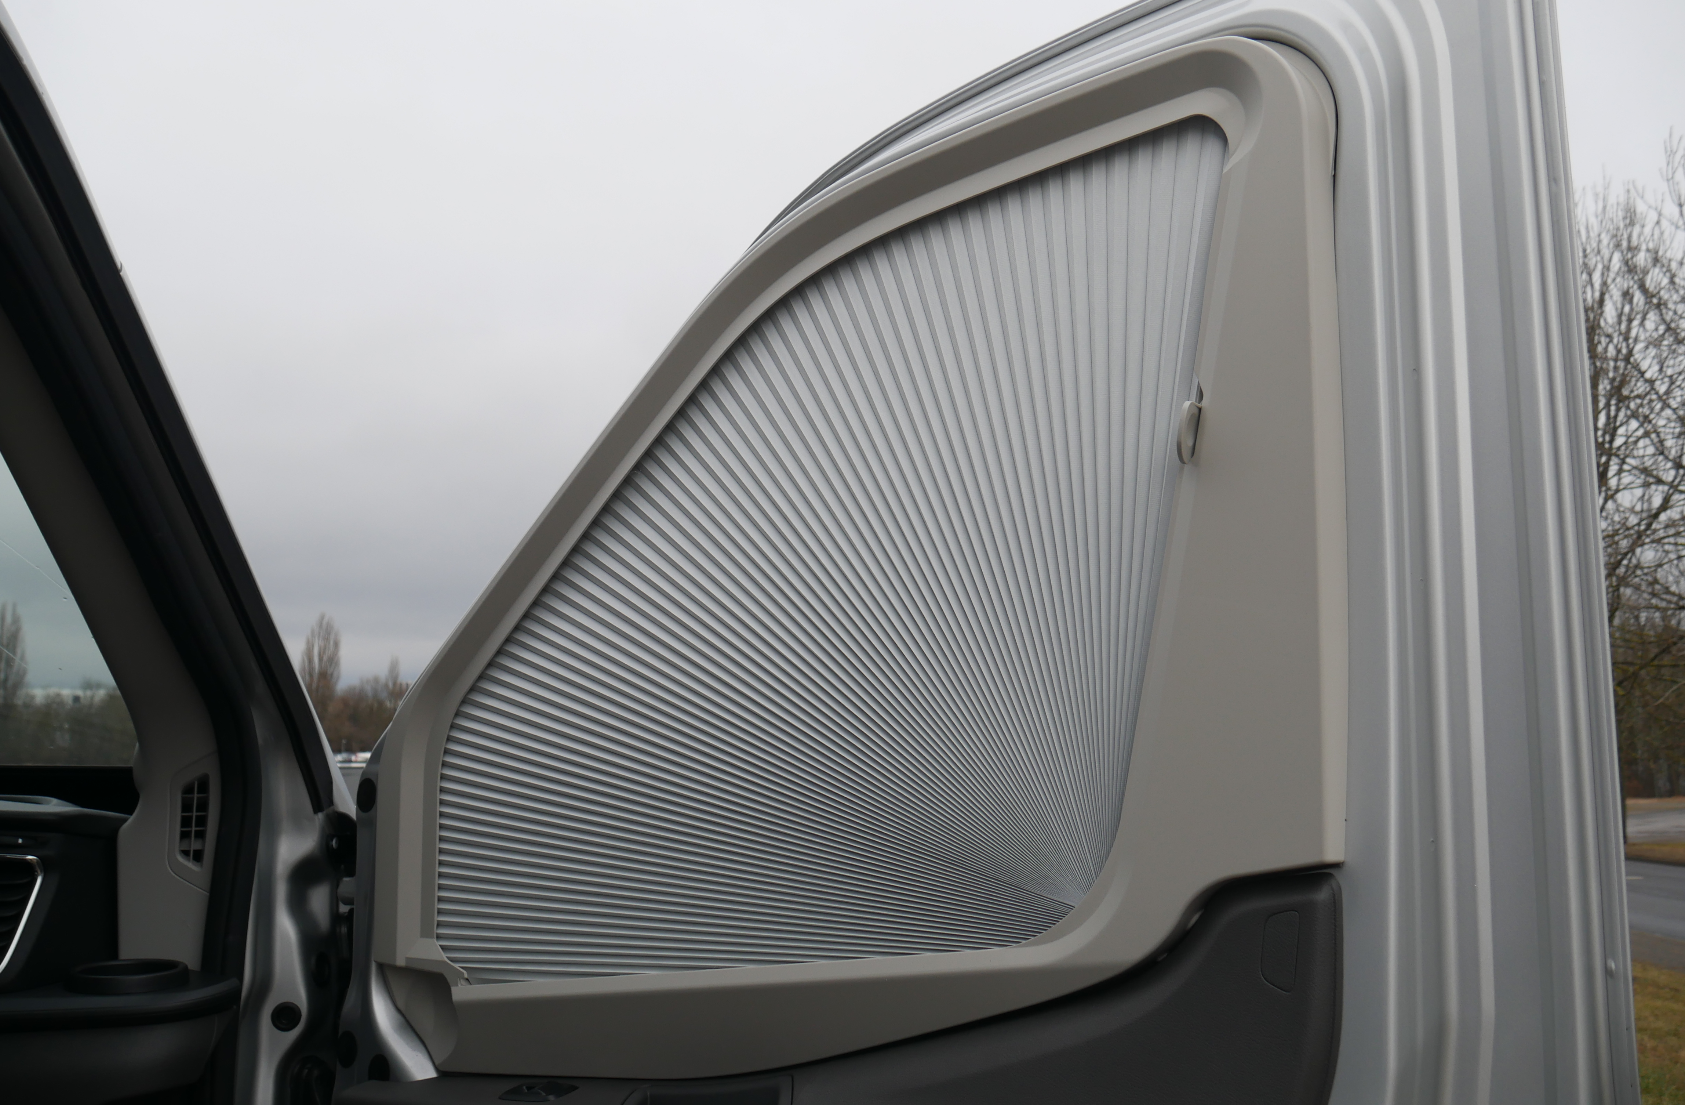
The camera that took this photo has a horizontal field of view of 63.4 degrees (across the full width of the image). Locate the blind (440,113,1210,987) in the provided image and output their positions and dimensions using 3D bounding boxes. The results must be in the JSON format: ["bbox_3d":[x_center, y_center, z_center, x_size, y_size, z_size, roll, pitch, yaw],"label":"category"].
[{"bbox_3d":[-0.035,0.028,1.093,0.700,0.665,0.035,-3,-2,19],"label":"blind"}]

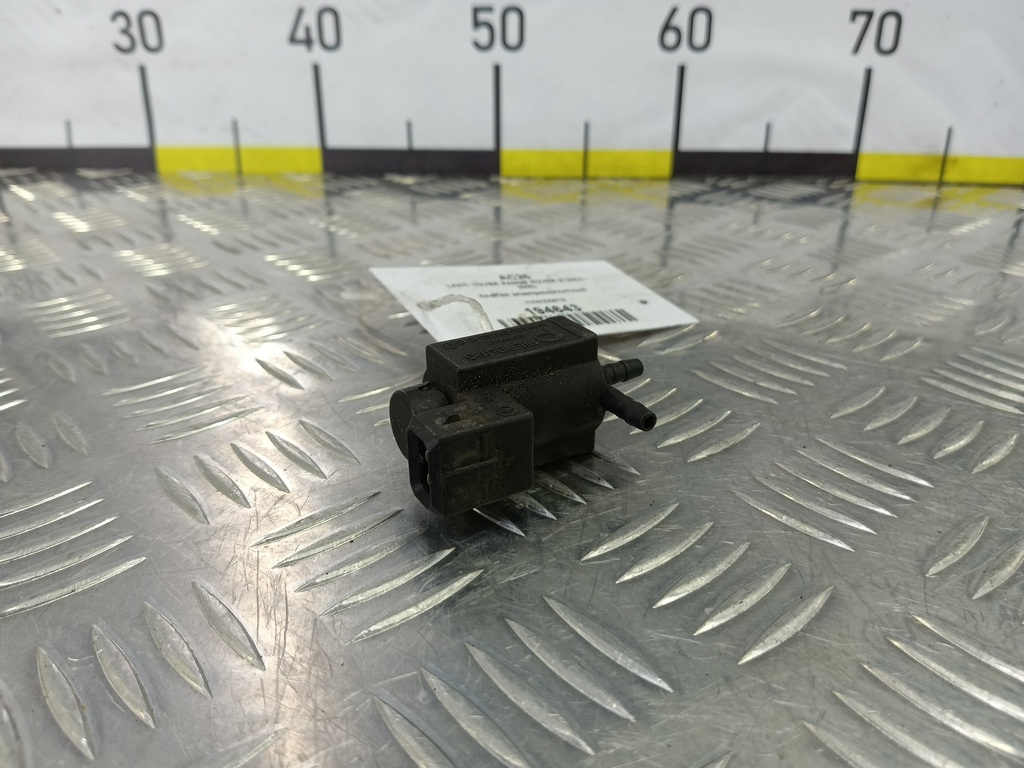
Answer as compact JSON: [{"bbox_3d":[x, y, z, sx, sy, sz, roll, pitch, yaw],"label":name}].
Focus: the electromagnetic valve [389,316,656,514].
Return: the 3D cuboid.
[{"bbox_3d":[0.008,0.006,0.145,0.060,0.031,0.031,-15,33,-25],"label":"electromagnetic valve"}]

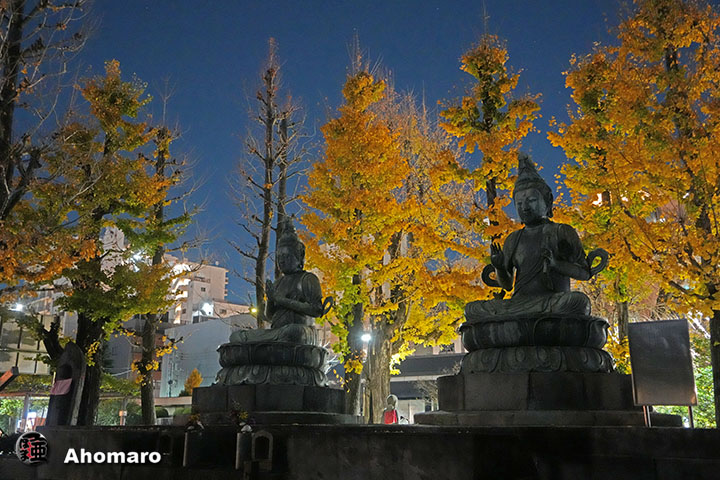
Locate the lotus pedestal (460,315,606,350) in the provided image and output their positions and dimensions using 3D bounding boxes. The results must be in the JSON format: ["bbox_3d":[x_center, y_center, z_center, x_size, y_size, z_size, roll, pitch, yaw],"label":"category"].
[{"bbox_3d":[2.267,1.296,8.616,1.900,0.370,1.850,0,-15,0],"label":"lotus pedestal"}]

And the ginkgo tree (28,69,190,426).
[{"bbox_3d":[-5.987,0.237,15.462,3.700,9.918,3.600,0,-15,0],"label":"ginkgo tree"}]

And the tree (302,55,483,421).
[{"bbox_3d":[0.865,0.099,17.569,4.700,11.274,4.500,0,-15,0],"label":"tree"}]

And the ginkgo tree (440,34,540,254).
[{"bbox_3d":[3.129,-0.219,15.584,2.500,10.463,2.500,0,-15,0],"label":"ginkgo tree"}]

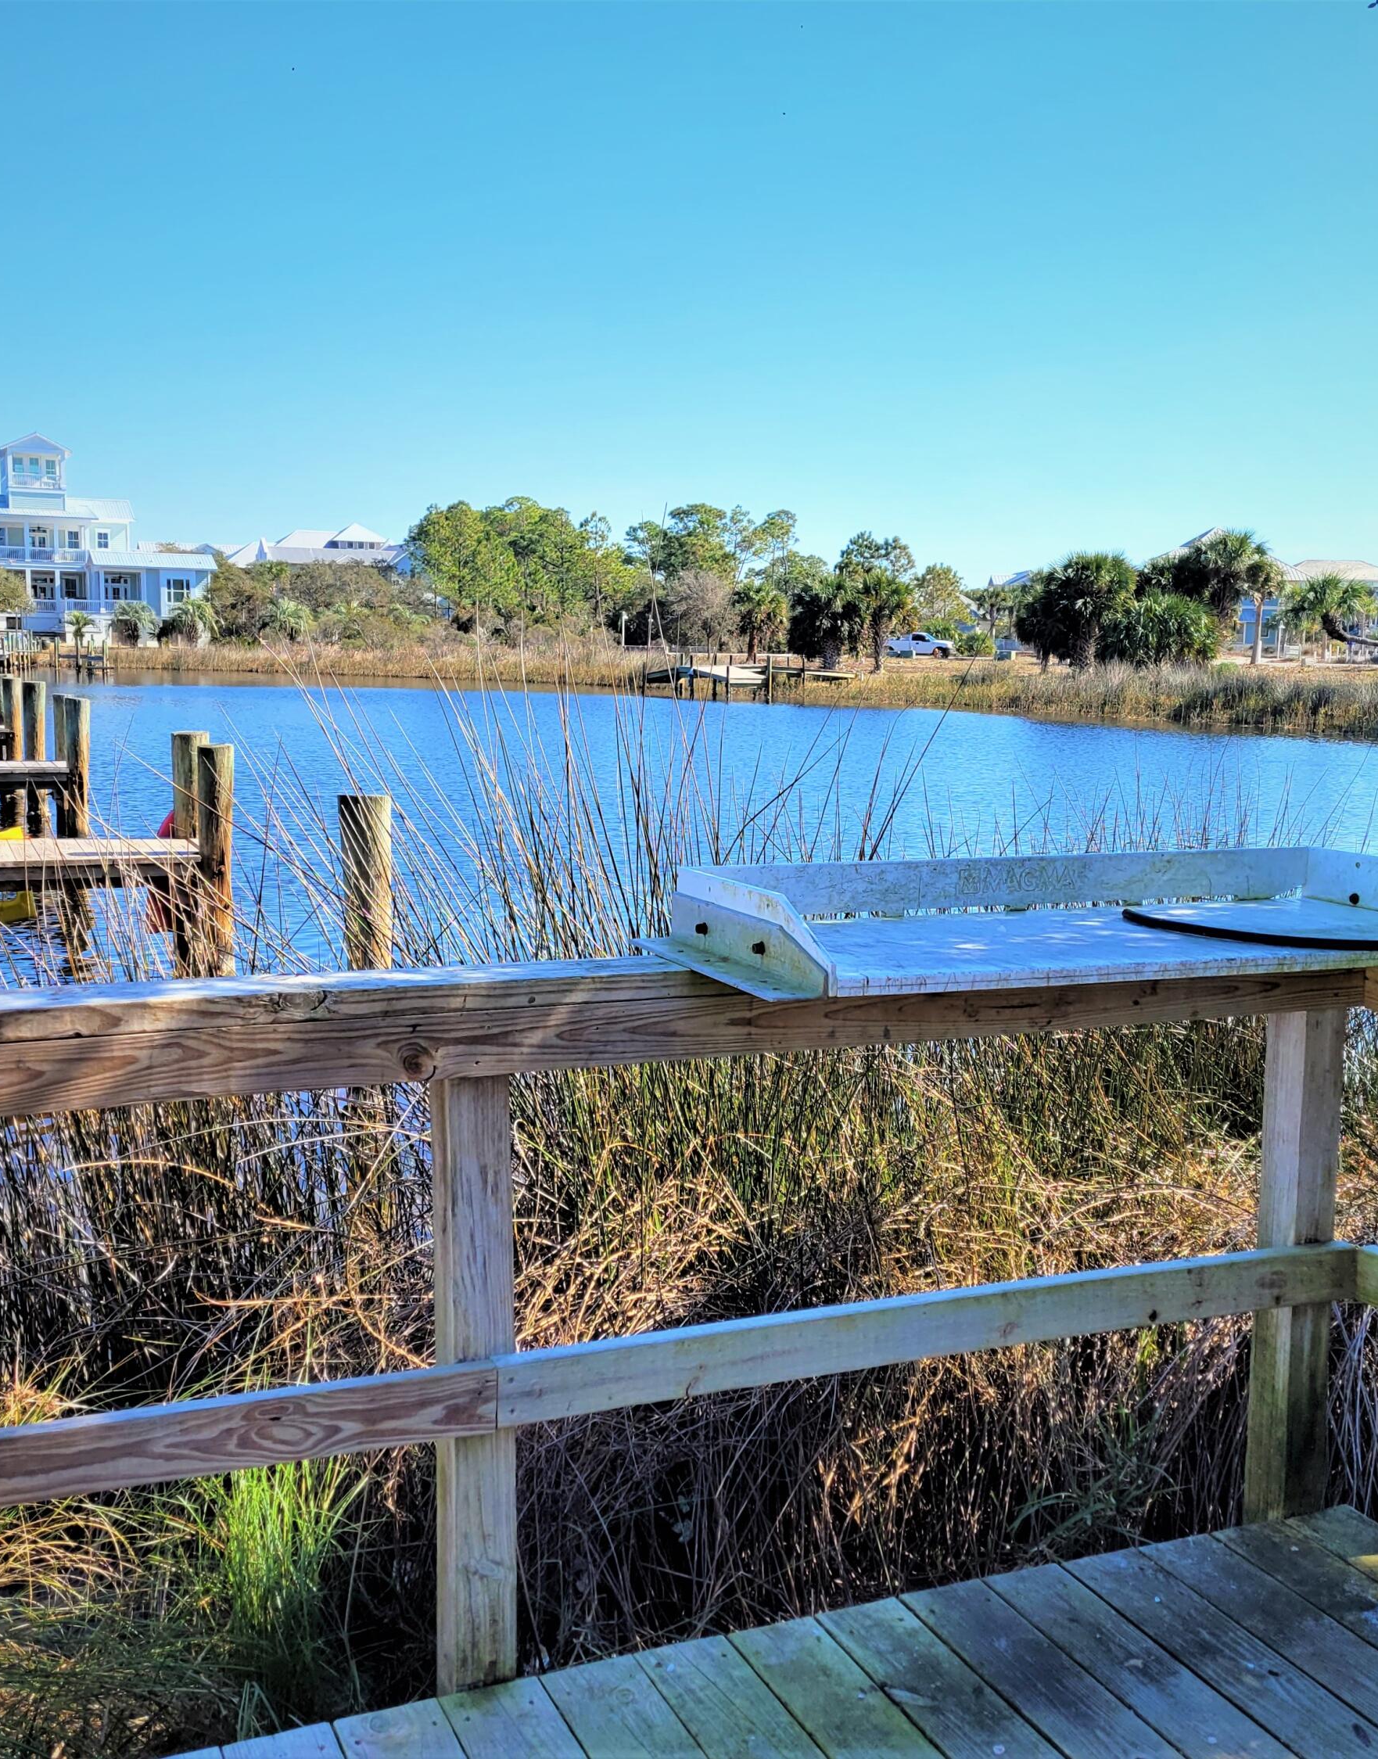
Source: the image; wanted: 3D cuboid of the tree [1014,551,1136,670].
[{"bbox_3d":[16.685,-11.536,76.000,5.192,5.294,4.673,0,8,0],"label":"tree"}]

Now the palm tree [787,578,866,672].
[{"bbox_3d":[6.399,-11.849,82.000,3.595,4.348,3.595,0,8,0],"label":"palm tree"}]

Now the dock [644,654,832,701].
[{"bbox_3d":[1.654,-6.924,60.000,6.600,1.700,4.800,3,8,18],"label":"dock"}]

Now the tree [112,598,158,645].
[{"bbox_3d":[-33.678,-15.601,107.000,2.837,3.059,2.837,0,8,0],"label":"tree"}]

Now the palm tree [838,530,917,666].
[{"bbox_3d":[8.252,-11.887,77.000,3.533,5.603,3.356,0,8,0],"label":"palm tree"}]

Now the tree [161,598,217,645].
[{"bbox_3d":[-30.621,-15.747,108.000,3.304,3.088,3.304,0,8,0],"label":"tree"}]

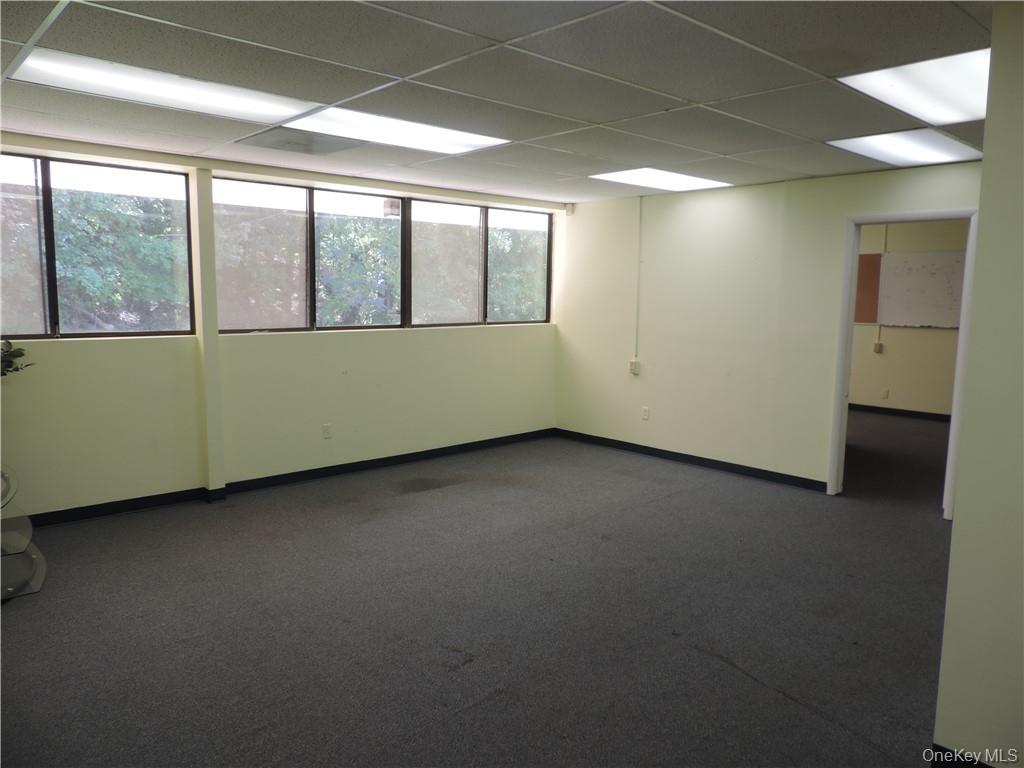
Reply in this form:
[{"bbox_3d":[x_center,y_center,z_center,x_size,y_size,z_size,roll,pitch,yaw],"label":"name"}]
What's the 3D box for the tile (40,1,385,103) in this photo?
[{"bbox_3d":[-1.099,-1.253,2.760,1.203,0.020,0.594,-6,11,-41],"label":"tile"}]

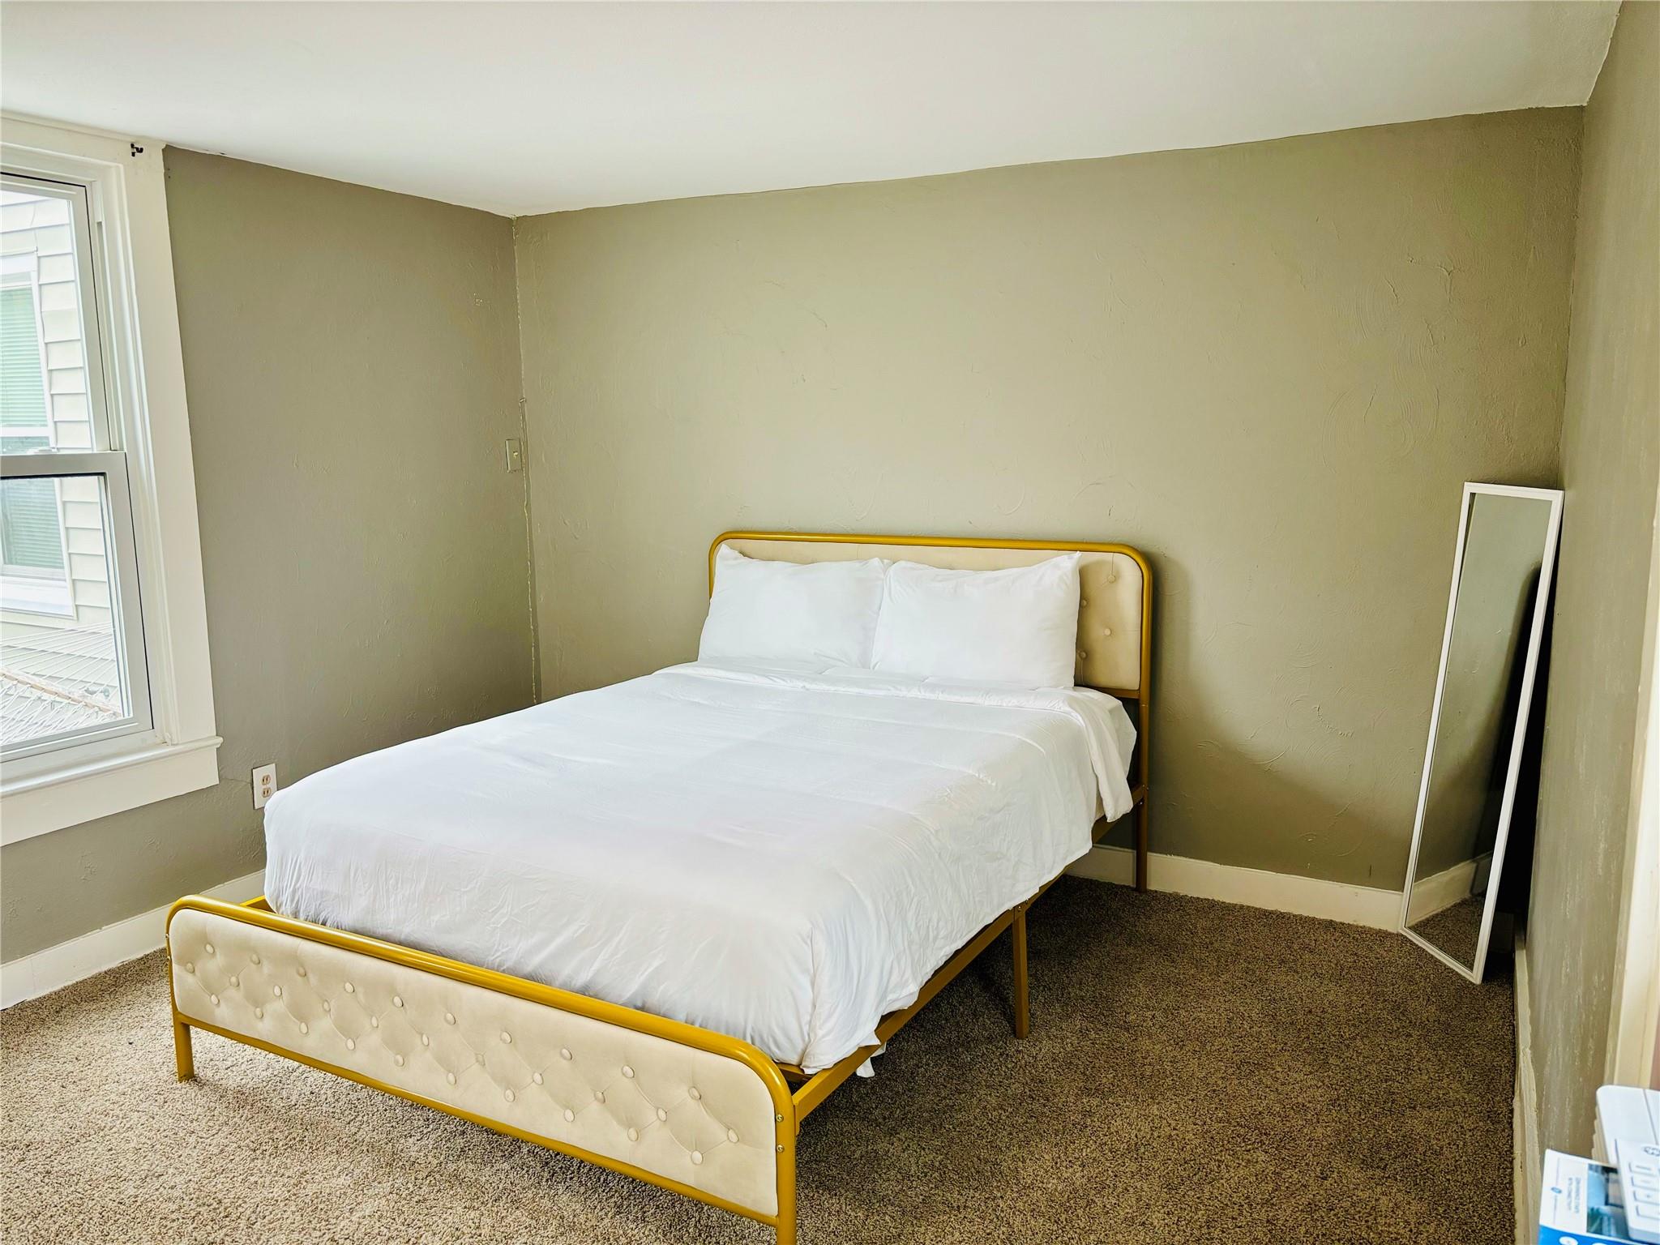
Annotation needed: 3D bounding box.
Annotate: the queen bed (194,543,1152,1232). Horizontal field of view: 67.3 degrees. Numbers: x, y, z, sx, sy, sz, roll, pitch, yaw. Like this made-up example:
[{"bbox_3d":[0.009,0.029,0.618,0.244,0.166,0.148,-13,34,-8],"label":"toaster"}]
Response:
[{"bbox_3d":[-0.230,0.374,3.071,1.530,1.017,2.047,4,10,29],"label":"queen bed"}]

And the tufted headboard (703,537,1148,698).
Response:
[{"bbox_3d":[0.254,-0.045,3.900,1.515,0.443,0.050,4,10,29],"label":"tufted headboard"}]

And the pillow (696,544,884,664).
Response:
[{"bbox_3d":[-0.111,-0.032,3.916,0.655,0.400,0.160,4,-8,29],"label":"pillow"}]

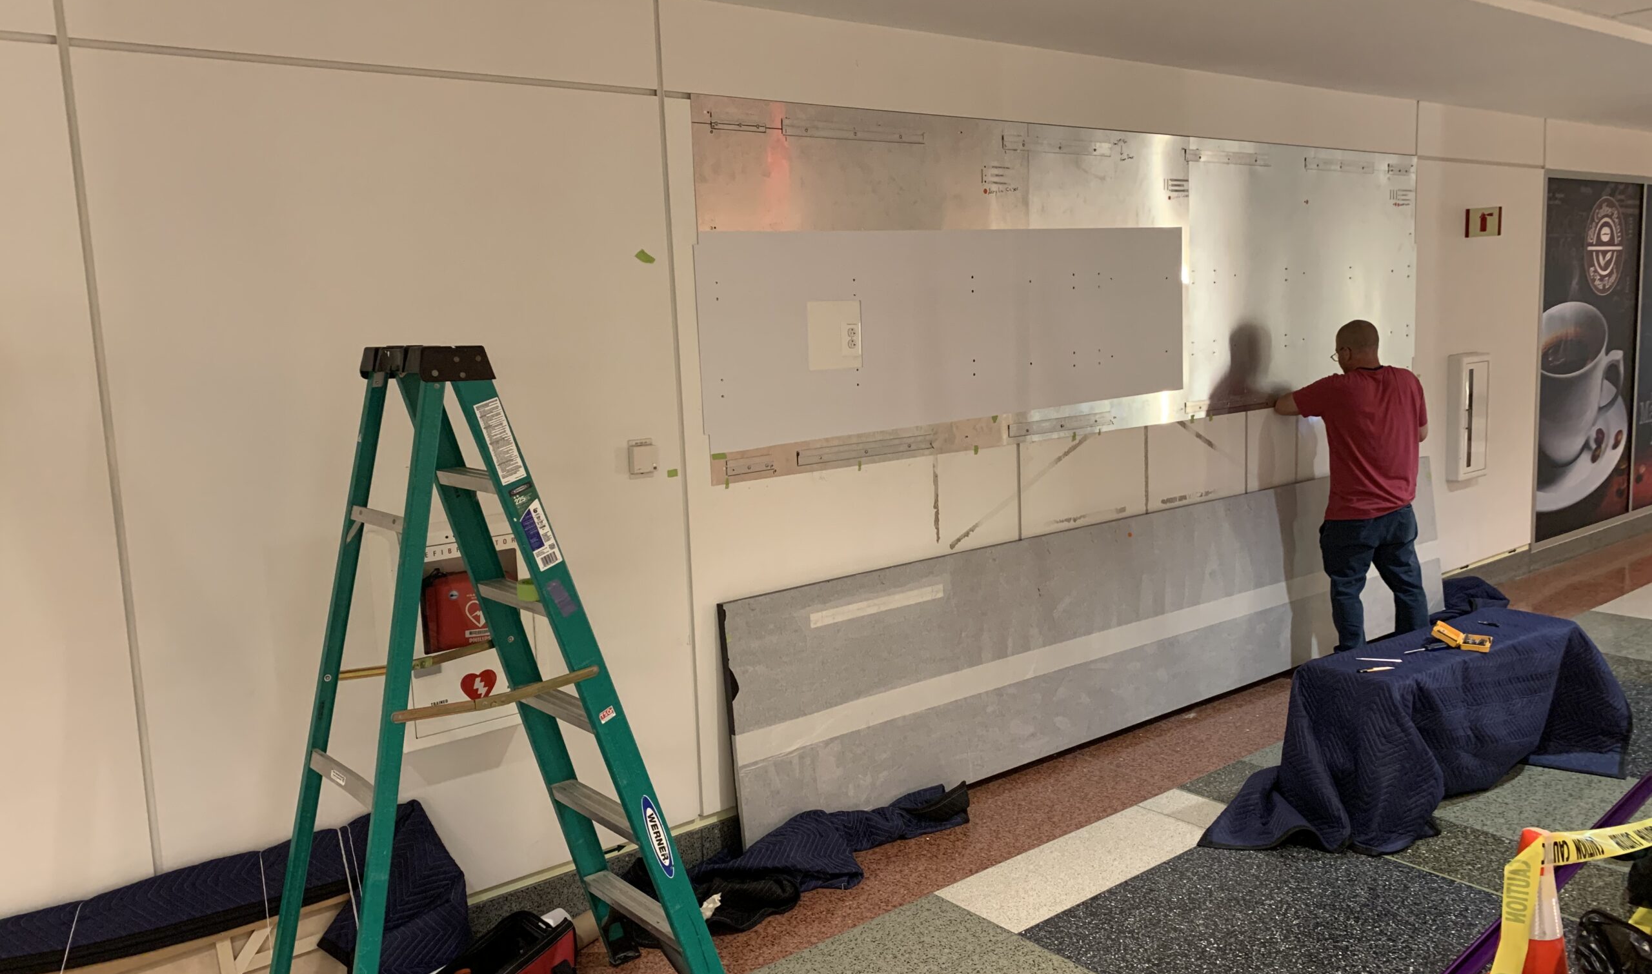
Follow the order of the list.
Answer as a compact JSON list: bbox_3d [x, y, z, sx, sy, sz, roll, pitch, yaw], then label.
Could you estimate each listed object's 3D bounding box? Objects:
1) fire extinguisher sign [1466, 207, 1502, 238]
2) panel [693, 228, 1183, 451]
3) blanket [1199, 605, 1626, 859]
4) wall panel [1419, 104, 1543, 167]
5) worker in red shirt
[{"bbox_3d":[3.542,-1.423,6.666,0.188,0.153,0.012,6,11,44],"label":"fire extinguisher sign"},{"bbox_3d":[0.568,-0.602,4.564,2.401,0.681,0.012,-9,11,-37],"label":"panel"},{"bbox_3d":[2.171,0.830,4.372,1.880,0.520,0.700,-8,10,-37],"label":"blanket"},{"bbox_3d":[3.594,-1.916,6.783,1.447,0.268,0.020,-8,10,-37],"label":"wall panel"},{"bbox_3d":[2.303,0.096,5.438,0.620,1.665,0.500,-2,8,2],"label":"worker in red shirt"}]

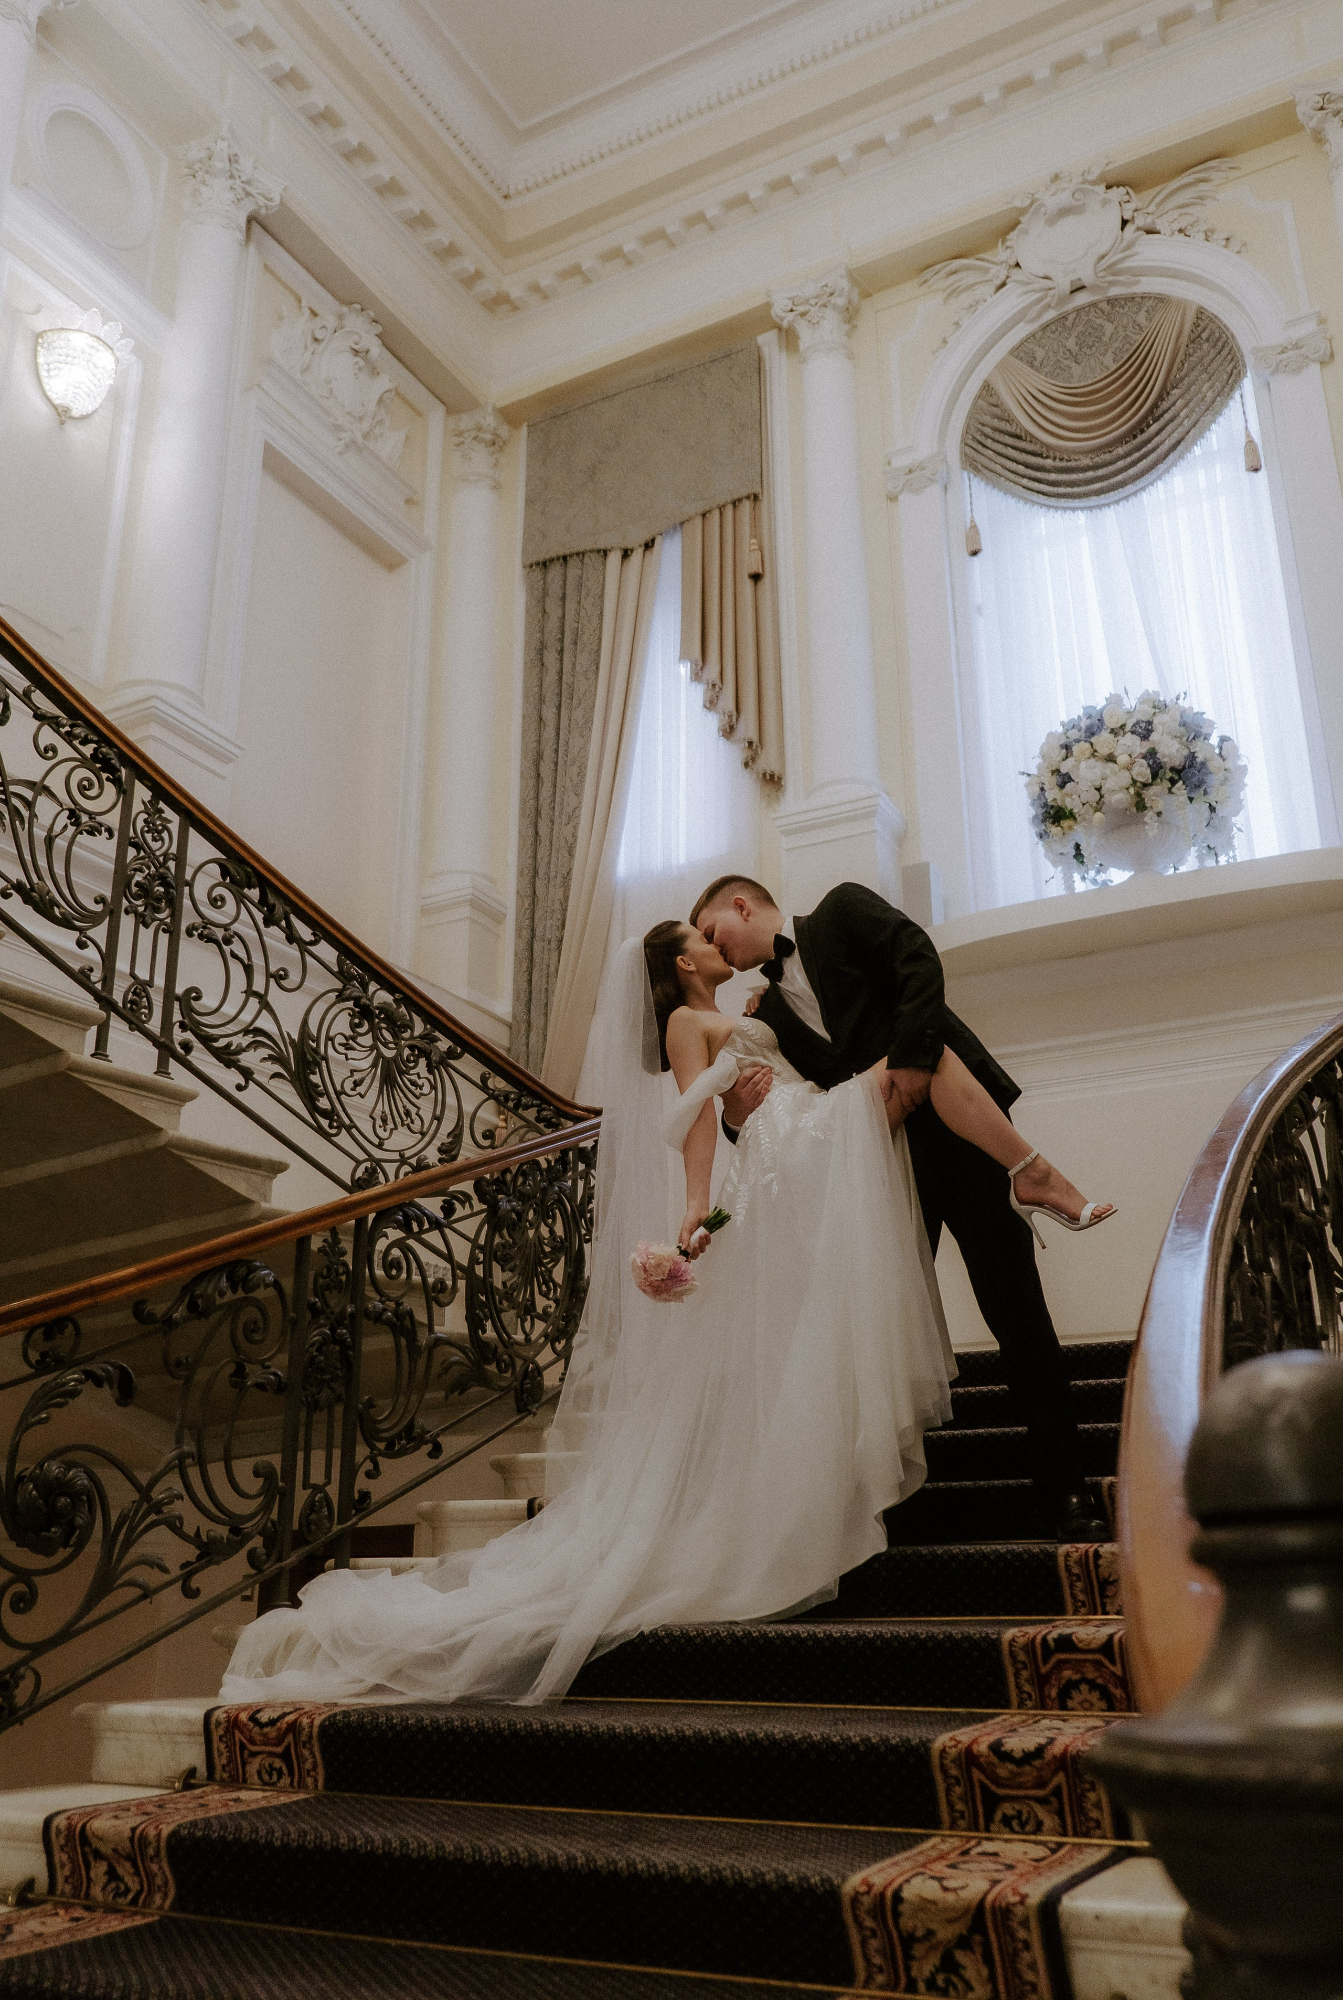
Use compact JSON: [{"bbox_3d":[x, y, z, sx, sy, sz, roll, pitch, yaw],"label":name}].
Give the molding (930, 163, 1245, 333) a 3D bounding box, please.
[{"bbox_3d":[2.343,-4.452,9.529,1.920,0.770,0.300,-10,-21,26],"label":"molding"}]

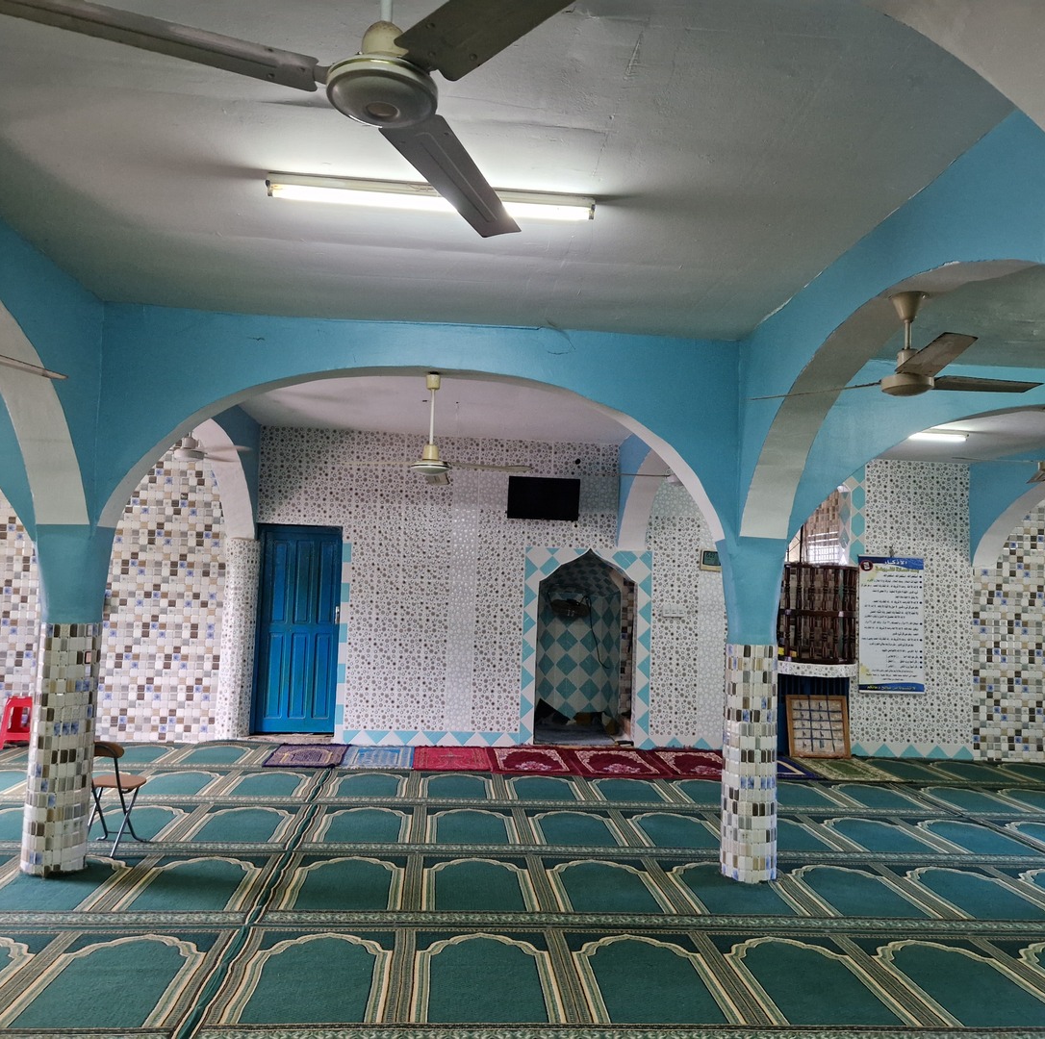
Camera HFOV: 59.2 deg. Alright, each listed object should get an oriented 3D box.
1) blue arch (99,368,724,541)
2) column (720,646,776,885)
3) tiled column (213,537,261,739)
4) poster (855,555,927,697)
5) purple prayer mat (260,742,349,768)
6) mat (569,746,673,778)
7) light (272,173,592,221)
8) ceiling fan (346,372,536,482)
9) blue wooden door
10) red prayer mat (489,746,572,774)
[{"bbox_3d":[-0.612,-0.398,5.557,3.680,1.000,0.280,2,-4,-3],"label":"blue arch"},{"bbox_3d":[1.330,1.394,5.384,0.330,1.330,0.330,2,-4,-4],"label":"column"},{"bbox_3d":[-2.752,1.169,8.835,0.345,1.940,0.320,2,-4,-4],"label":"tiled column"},{"bbox_3d":[3.791,1.086,9.432,0.695,1.380,0.020,2,-4,-4],"label":"poster"},{"bbox_3d":[-1.917,2.128,8.284,0.620,0.016,1.040,2,-4,-4],"label":"purple prayer mat"},{"bbox_3d":[0.886,2.288,8.714,0.760,0.012,1.270,2,-4,-3],"label":"mat"},{"bbox_3d":[-0.336,-1.209,3.457,1.220,0.075,0.055,2,-4,-4],"label":"light"},{"bbox_3d":[-0.527,-0.552,5.485,1.160,0.607,1.060,2,-4,-4],"label":"ceiling fan"},{"bbox_3d":[-2.283,1.121,9.340,0.820,2.080,0.090,2,-4,-3],"label":"blue wooden door"},{"bbox_3d":[0.071,2.215,8.460,0.740,0.016,1.180,2,-4,-4],"label":"red prayer mat"}]

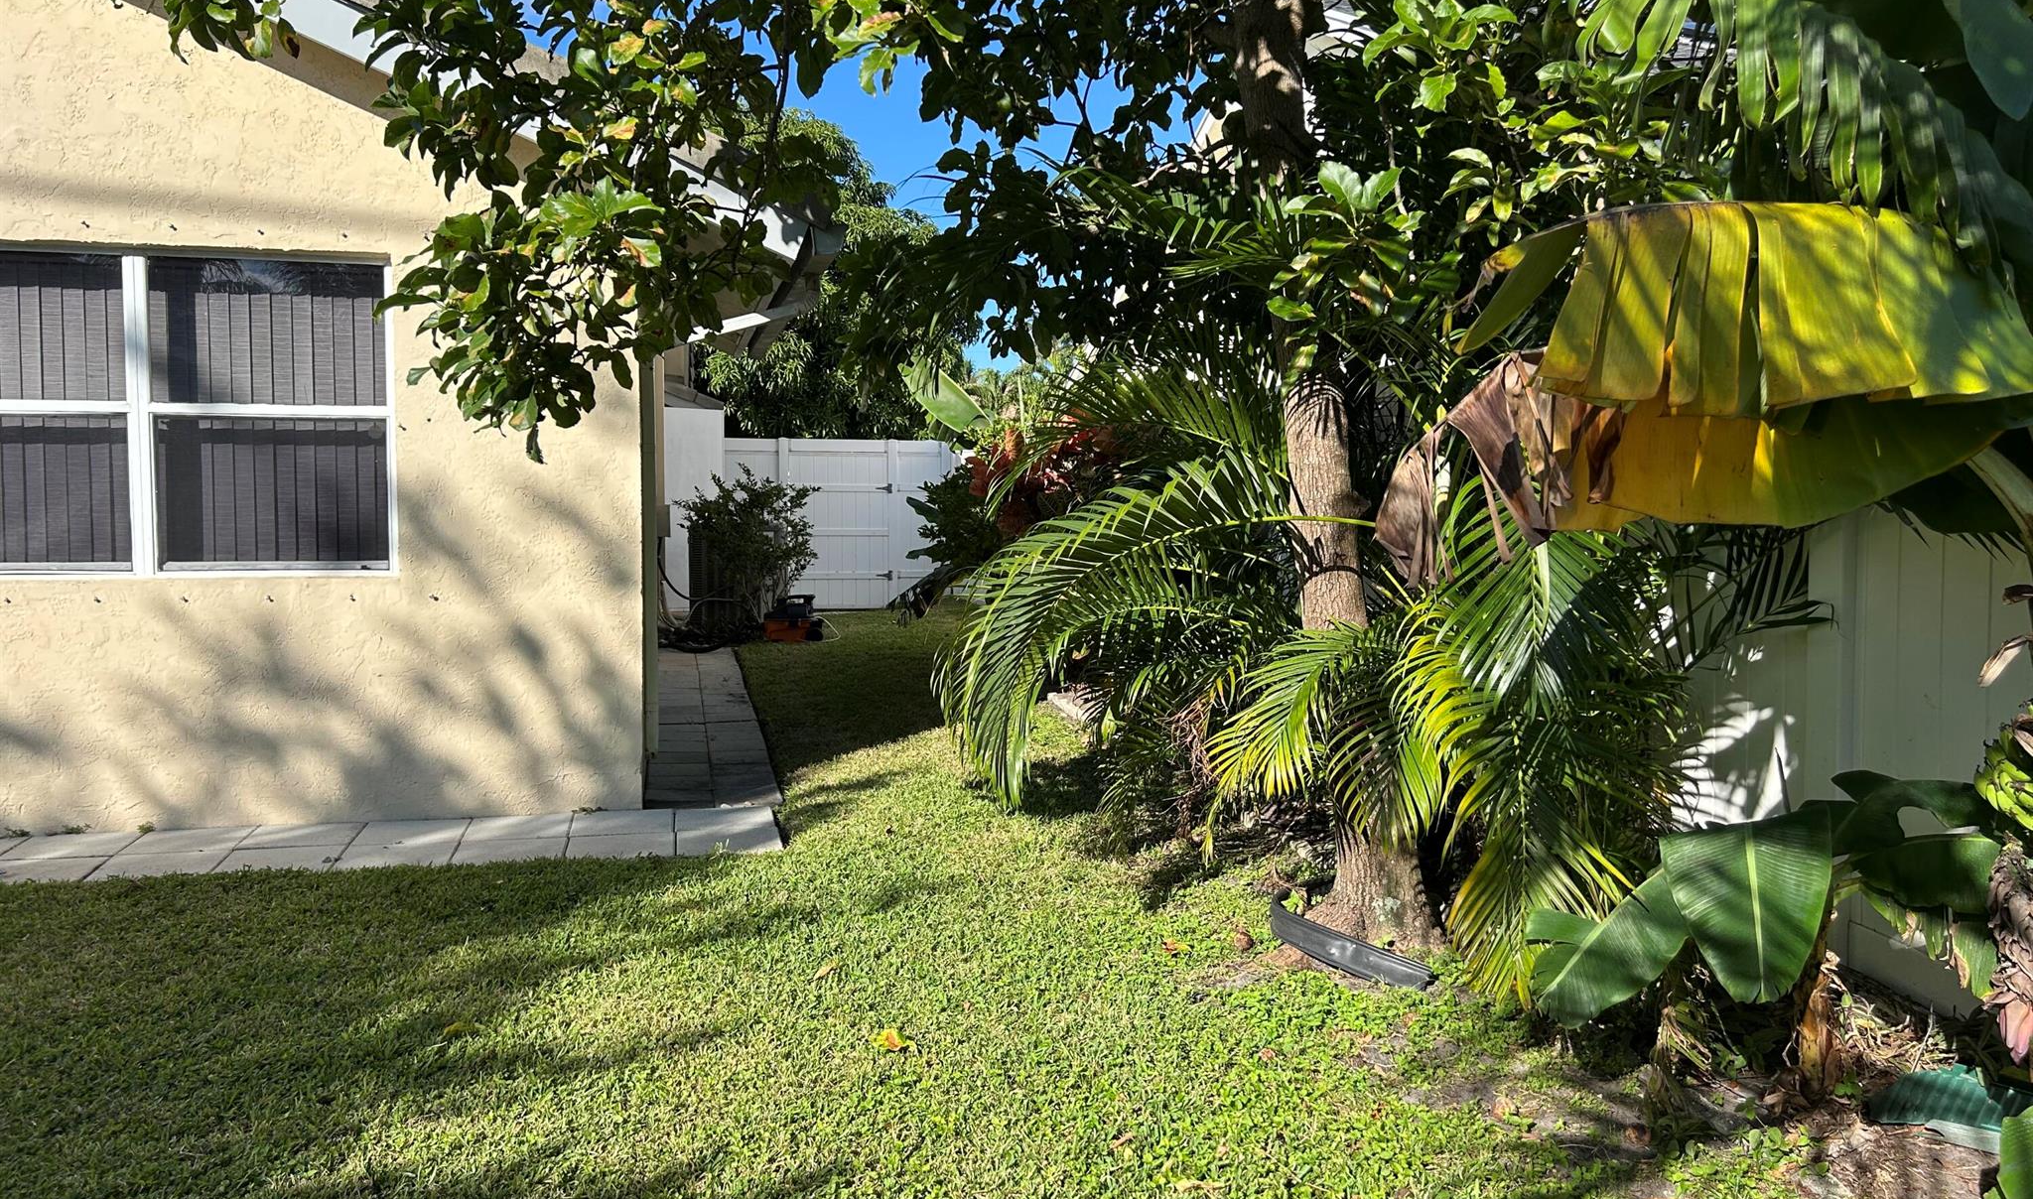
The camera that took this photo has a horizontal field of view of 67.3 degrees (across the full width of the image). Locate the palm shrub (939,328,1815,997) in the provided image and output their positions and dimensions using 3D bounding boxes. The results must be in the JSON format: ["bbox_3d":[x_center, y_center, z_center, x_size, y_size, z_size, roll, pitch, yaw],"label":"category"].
[{"bbox_3d":[0.984,0.045,4.913,2.300,1.850,1.950,0,4,-11],"label":"palm shrub"}]

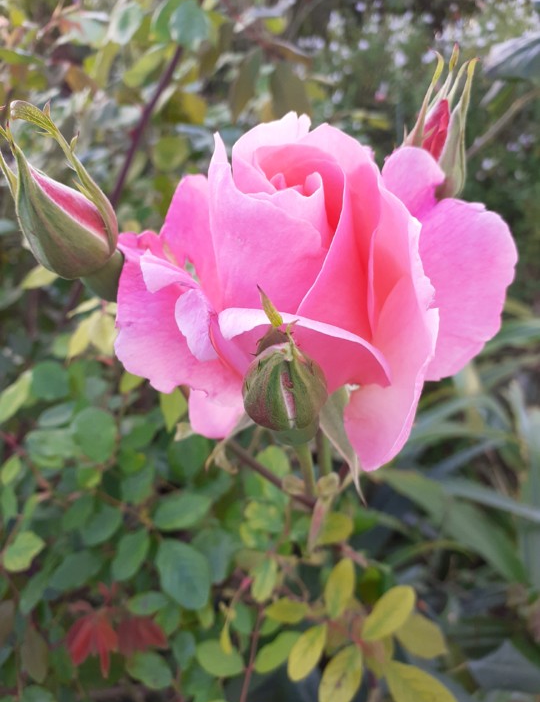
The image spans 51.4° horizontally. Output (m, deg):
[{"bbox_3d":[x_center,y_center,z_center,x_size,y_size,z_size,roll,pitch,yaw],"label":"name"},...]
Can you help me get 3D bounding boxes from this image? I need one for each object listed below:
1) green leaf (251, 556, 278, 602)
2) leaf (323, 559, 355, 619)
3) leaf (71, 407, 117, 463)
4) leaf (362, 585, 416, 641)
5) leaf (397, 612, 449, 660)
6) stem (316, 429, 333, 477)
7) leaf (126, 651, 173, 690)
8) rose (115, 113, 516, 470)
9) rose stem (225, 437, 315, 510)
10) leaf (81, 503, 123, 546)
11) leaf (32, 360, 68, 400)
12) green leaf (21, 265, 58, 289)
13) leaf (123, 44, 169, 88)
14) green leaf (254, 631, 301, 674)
[{"bbox_3d":[-0.003,0.163,0.400,0.016,0.006,0.032,10,55,7],"label":"green leaf"},{"bbox_3d":[0.050,0.169,0.400,0.019,0.006,0.045,14,57,15],"label":"leaf"},{"bbox_3d":[-0.119,0.057,0.380,0.031,0.009,0.039,-9,64,-5],"label":"leaf"},{"bbox_3d":[0.072,0.159,0.340,0.022,0.008,0.040,35,68,16],"label":"leaf"},{"bbox_3d":[0.125,0.240,0.470,0.047,0.008,0.030,23,65,12],"label":"leaf"},{"bbox_3d":[0.020,0.036,0.208,0.005,0.021,0.005,-3,24,0],"label":"stem"},{"bbox_3d":[-0.101,0.268,0.470,0.042,0.008,0.024,19,61,11],"label":"leaf"},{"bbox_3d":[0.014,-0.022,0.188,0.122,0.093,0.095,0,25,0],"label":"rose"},{"bbox_3d":[0.000,0.046,0.208,0.005,0.042,0.005,-52,7,-13],"label":"rose stem"},{"bbox_3d":[-0.140,0.145,0.470,0.029,0.008,0.041,36,66,19],"label":"leaf"},{"bbox_3d":[-0.181,0.025,0.460,0.031,0.034,0.007,0,-21,-18],"label":"leaf"},{"bbox_3d":[-0.170,-0.057,0.420,0.034,0.008,0.014,-19,65,-9],"label":"green leaf"},{"bbox_3d":[-0.137,-0.315,0.620,0.024,0.066,0.010,42,-6,6],"label":"leaf"},{"bbox_3d":[0.007,0.248,0.460,0.048,0.008,0.017,-33,65,-18],"label":"green leaf"}]

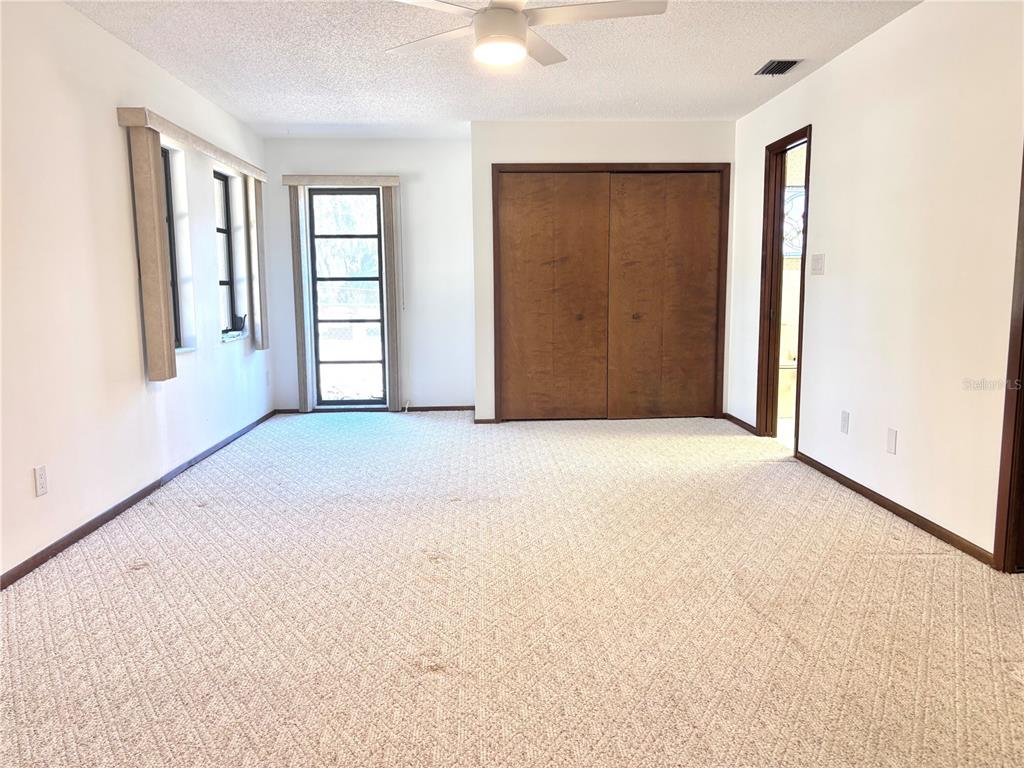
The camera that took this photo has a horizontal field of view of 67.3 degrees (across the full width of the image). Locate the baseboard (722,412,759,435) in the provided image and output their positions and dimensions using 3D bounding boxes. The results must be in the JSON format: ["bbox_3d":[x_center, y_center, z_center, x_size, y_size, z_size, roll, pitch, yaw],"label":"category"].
[{"bbox_3d":[1.821,0.317,6.146,0.016,0.050,0.703,-1,7,-2],"label":"baseboard"}]

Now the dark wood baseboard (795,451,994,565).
[{"bbox_3d":[1.900,0.590,4.067,0.016,0.050,1.944,-1,7,-2],"label":"dark wood baseboard"}]

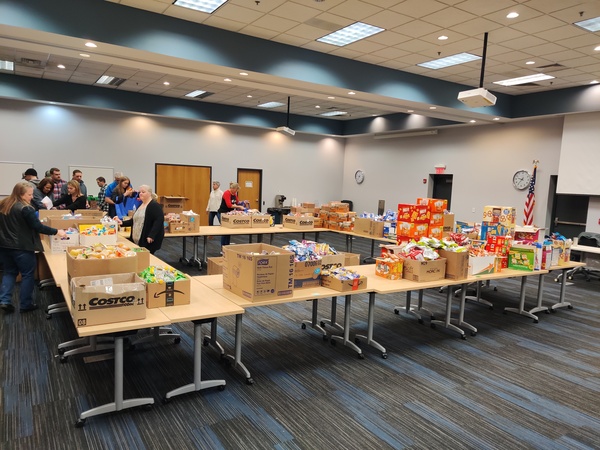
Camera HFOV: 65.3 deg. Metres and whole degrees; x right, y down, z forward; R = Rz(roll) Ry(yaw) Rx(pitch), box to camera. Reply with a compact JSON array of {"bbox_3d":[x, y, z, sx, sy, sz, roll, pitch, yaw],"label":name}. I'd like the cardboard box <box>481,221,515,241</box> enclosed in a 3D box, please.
[{"bbox_3d":[3.431,0.148,8.150,0.450,0.350,0.250,5,6,29],"label":"cardboard box"}]

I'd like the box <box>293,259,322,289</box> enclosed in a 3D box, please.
[{"bbox_3d":[-0.047,0.473,4.697,0.450,0.262,0.290,-1,6,-32],"label":"box"}]

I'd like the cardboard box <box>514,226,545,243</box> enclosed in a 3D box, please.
[{"bbox_3d":[3.329,0.162,6.778,0.230,0.260,0.310,-1,6,-32],"label":"cardboard box"}]

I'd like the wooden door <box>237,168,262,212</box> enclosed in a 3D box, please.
[{"bbox_3d":[-1.972,-1.086,18.109,0.960,2.140,0.080,-1,6,-32],"label":"wooden door"}]

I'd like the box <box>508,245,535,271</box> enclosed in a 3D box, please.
[{"bbox_3d":[2.889,0.438,6.059,0.275,0.278,0.210,6,6,35],"label":"box"}]

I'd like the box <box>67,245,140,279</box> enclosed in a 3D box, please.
[{"bbox_3d":[-1.653,0.415,3.889,0.440,0.390,0.620,-1,6,-32],"label":"box"}]

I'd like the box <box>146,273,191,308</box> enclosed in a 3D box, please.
[{"bbox_3d":[-1.113,0.524,3.821,0.328,0.197,0.380,-1,6,-32],"label":"box"}]

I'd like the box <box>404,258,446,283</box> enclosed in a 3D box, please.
[{"bbox_3d":[1.426,0.496,5.286,0.465,0.232,0.235,-1,6,-32],"label":"box"}]

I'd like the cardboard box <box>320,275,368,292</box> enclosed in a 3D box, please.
[{"bbox_3d":[0.434,0.559,4.592,0.318,0.110,0.310,-2,6,-37],"label":"cardboard box"}]

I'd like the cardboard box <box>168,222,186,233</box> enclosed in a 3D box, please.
[{"bbox_3d":[-2.302,0.052,8.773,0.290,0.170,0.320,-1,6,-30],"label":"cardboard box"}]

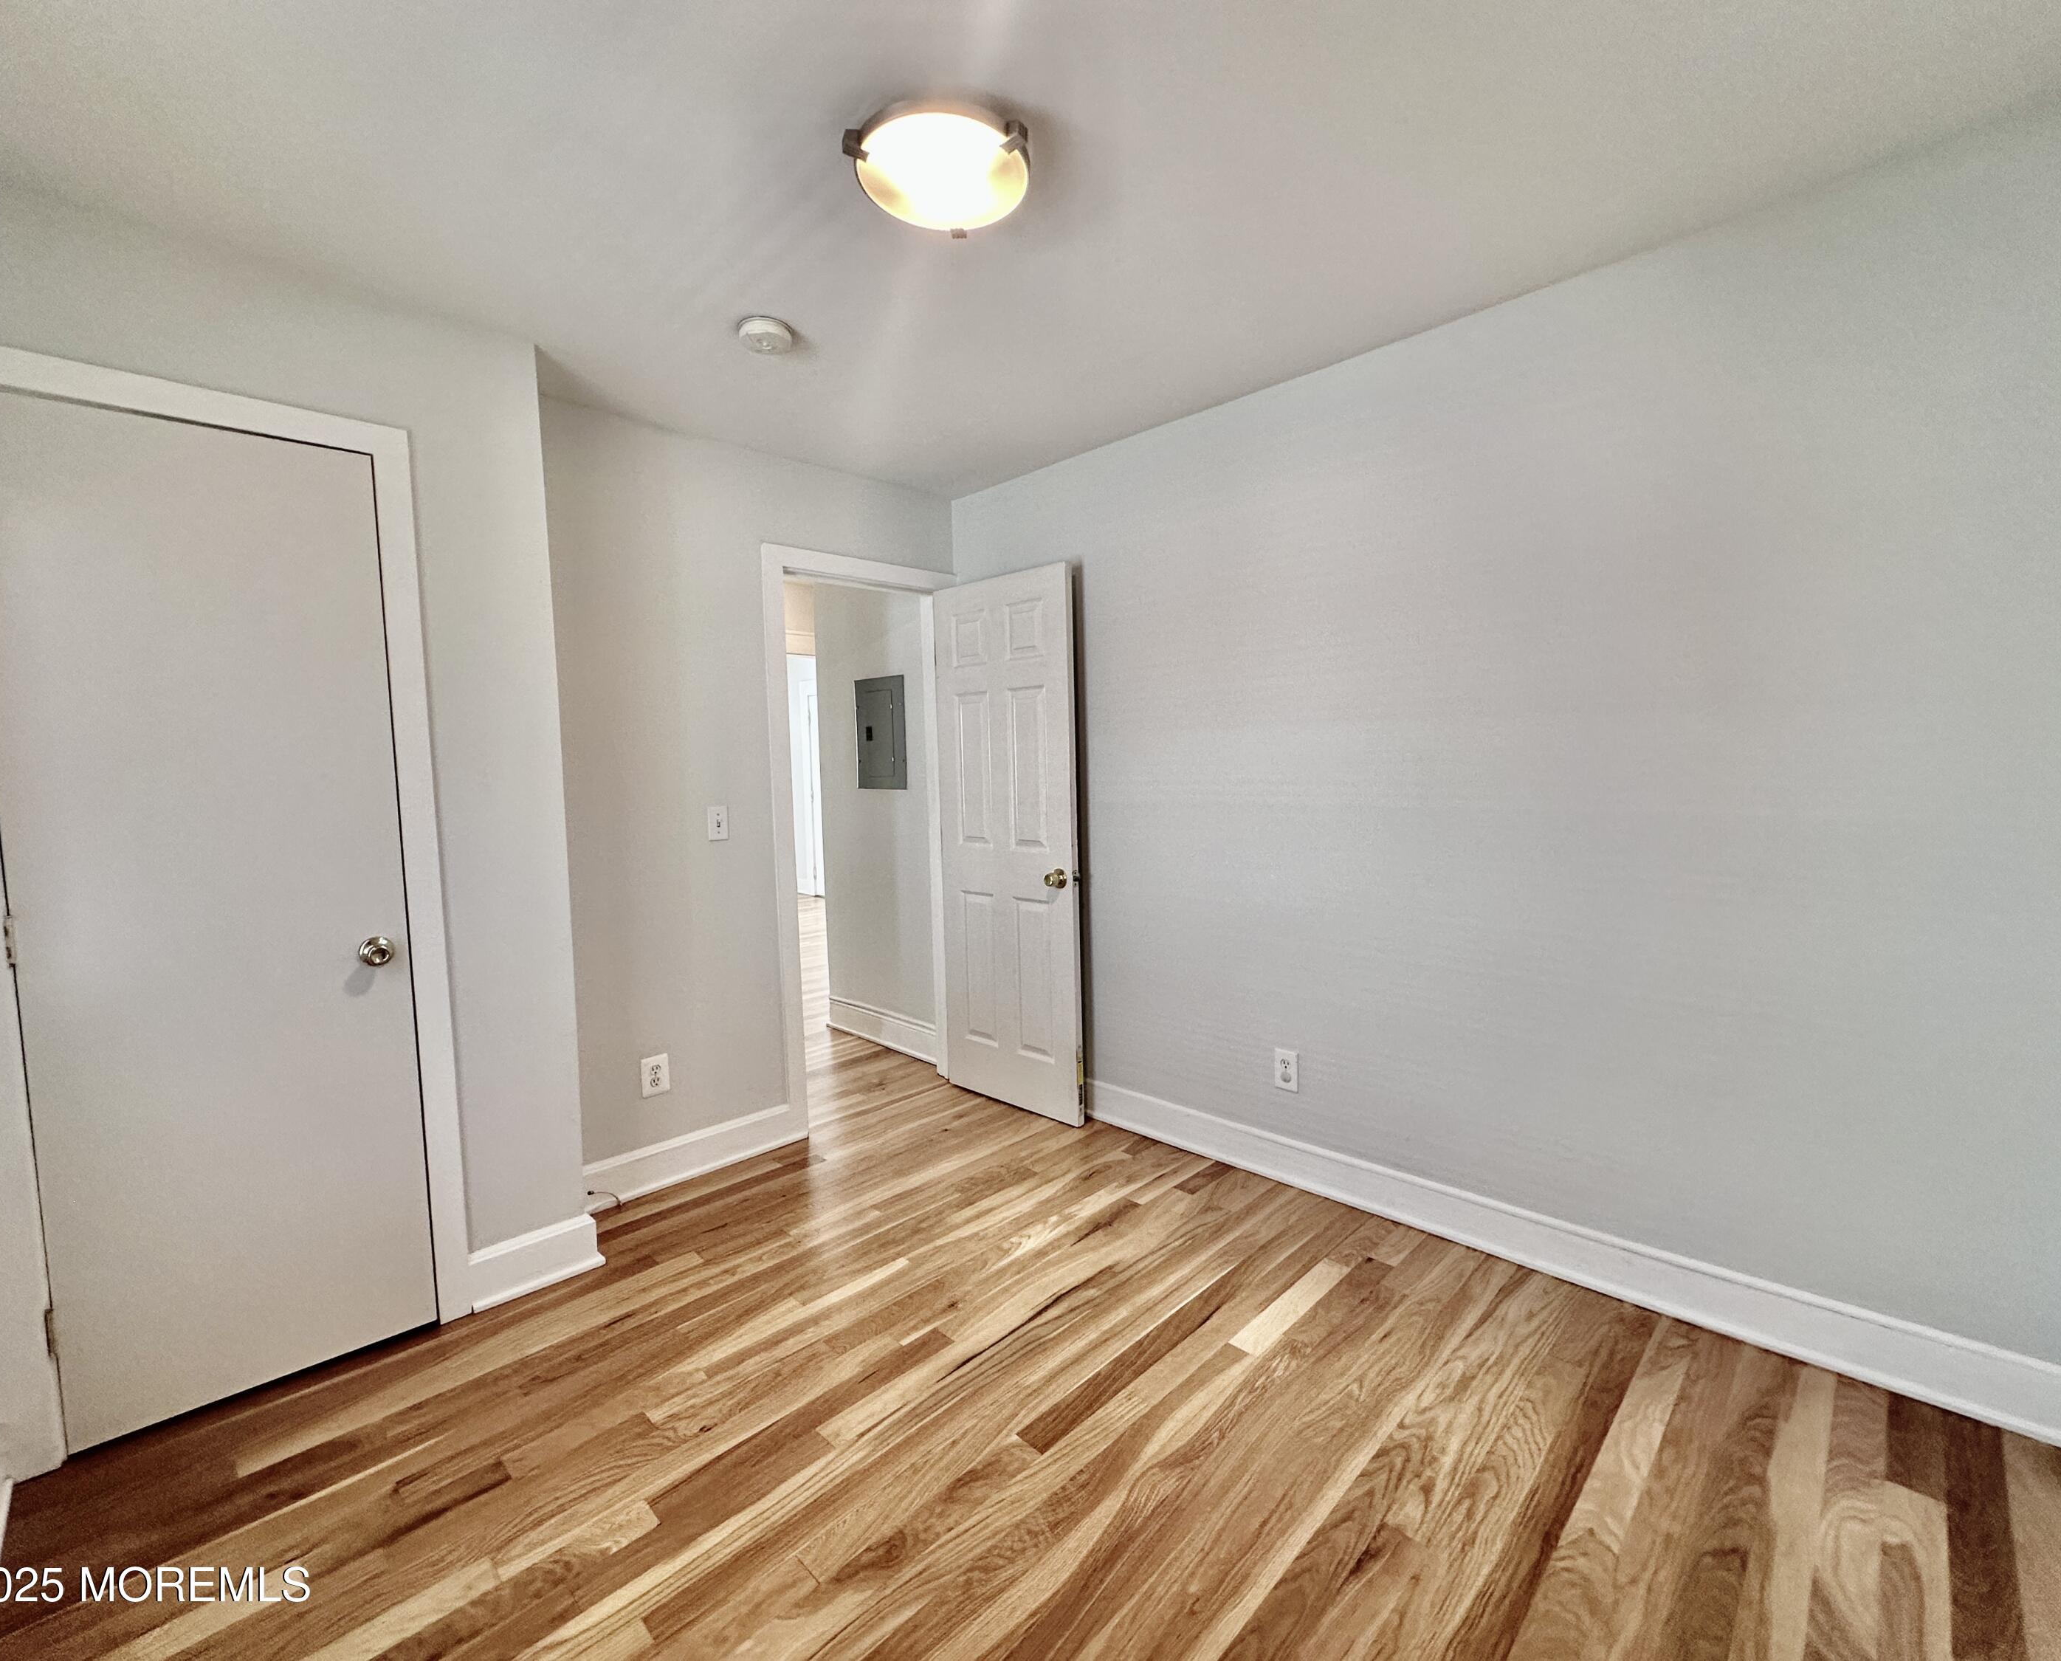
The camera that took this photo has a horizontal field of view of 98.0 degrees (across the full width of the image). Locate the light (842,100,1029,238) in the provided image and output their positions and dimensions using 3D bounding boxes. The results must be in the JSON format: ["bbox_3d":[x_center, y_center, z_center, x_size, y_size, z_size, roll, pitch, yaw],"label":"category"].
[{"bbox_3d":[-0.161,-1.194,1.659,0.350,0.072,0.350,-2,4,0],"label":"light"}]

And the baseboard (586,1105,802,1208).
[{"bbox_3d":[-1.110,1.071,2.953,0.796,0.139,0.033,-5,5,-45],"label":"baseboard"}]

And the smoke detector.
[{"bbox_3d":[-0.664,-1.237,2.248,0.134,0.038,0.134,-2,4,0],"label":"smoke detector"}]

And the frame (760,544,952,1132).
[{"bbox_3d":[-0.629,0.037,3.488,0.872,2.101,0.140,-5,5,-45],"label":"frame"}]

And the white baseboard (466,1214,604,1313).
[{"bbox_3d":[-1.280,1.118,2.333,0.305,0.139,0.033,-5,5,-45],"label":"white baseboard"}]

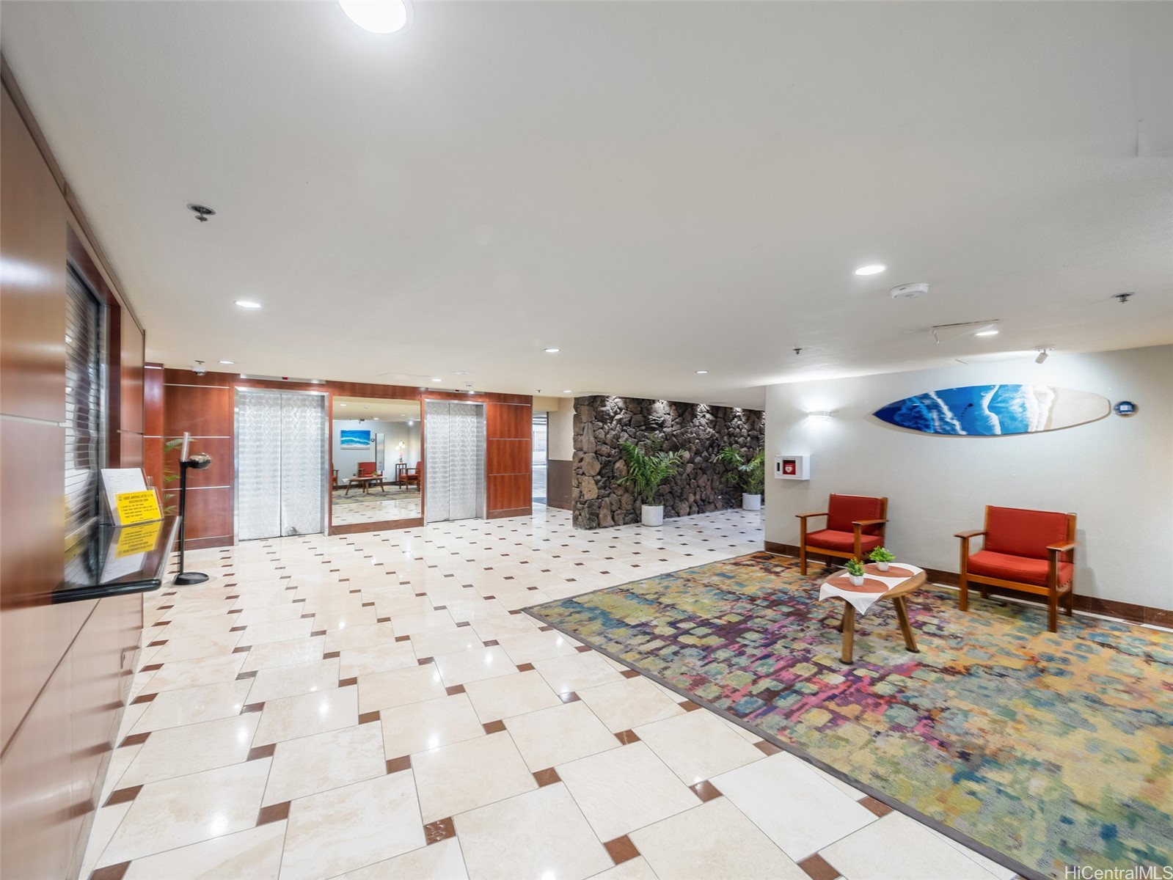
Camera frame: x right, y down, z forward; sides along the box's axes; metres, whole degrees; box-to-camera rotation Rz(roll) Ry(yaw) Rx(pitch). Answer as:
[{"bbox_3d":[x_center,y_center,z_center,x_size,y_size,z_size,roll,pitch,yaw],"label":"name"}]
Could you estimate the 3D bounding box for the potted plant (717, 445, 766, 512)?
[{"bbox_3d":[3.475,0.822,10.146,1.200,1.400,1.100,1,0,-38],"label":"potted plant"}]

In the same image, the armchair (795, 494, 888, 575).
[{"bbox_3d":[2.808,1.065,5.204,0.710,0.860,0.690,1,0,-38],"label":"armchair"}]

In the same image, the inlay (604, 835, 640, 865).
[{"bbox_3d":[0.127,1.450,1.677,0.100,0.010,0.100,0,0,-25],"label":"inlay"}]

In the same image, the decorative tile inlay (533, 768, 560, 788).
[{"bbox_3d":[-0.168,1.452,2.037,0.100,0.010,0.100,0,0,-25],"label":"decorative tile inlay"}]

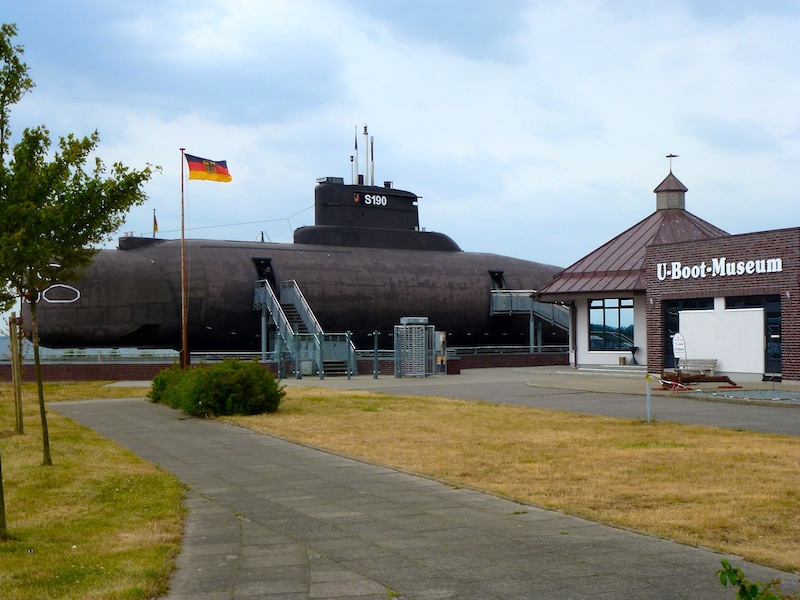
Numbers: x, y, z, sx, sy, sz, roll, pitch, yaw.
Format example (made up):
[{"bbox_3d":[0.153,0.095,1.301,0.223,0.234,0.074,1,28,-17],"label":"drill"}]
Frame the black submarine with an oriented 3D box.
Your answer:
[{"bbox_3d":[1.955,-1.818,67.377,45.000,8.700,4.900,1,-2,-41],"label":"black submarine"}]

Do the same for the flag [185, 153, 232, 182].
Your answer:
[{"bbox_3d":[-6.273,-4.340,41.638,1.550,0.970,0.250,0,-2,0],"label":"flag"}]

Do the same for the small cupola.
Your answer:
[{"bbox_3d":[12.623,-5.097,59.164,1.520,1.850,1.520,1,-2,-43],"label":"small cupola"}]

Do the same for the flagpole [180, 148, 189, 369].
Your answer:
[{"bbox_3d":[-7.044,-1.062,41.546,0.250,7.700,0.250,0,-2,0],"label":"flagpole"}]

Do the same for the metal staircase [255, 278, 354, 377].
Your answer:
[{"bbox_3d":[-4.197,1.125,54.590,1.800,4.100,6.200,1,-2,-34],"label":"metal staircase"}]

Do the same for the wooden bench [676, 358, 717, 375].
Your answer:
[{"bbox_3d":[10.159,2.414,44.149,0.650,0.800,1.900,1,-2,-28],"label":"wooden bench"}]

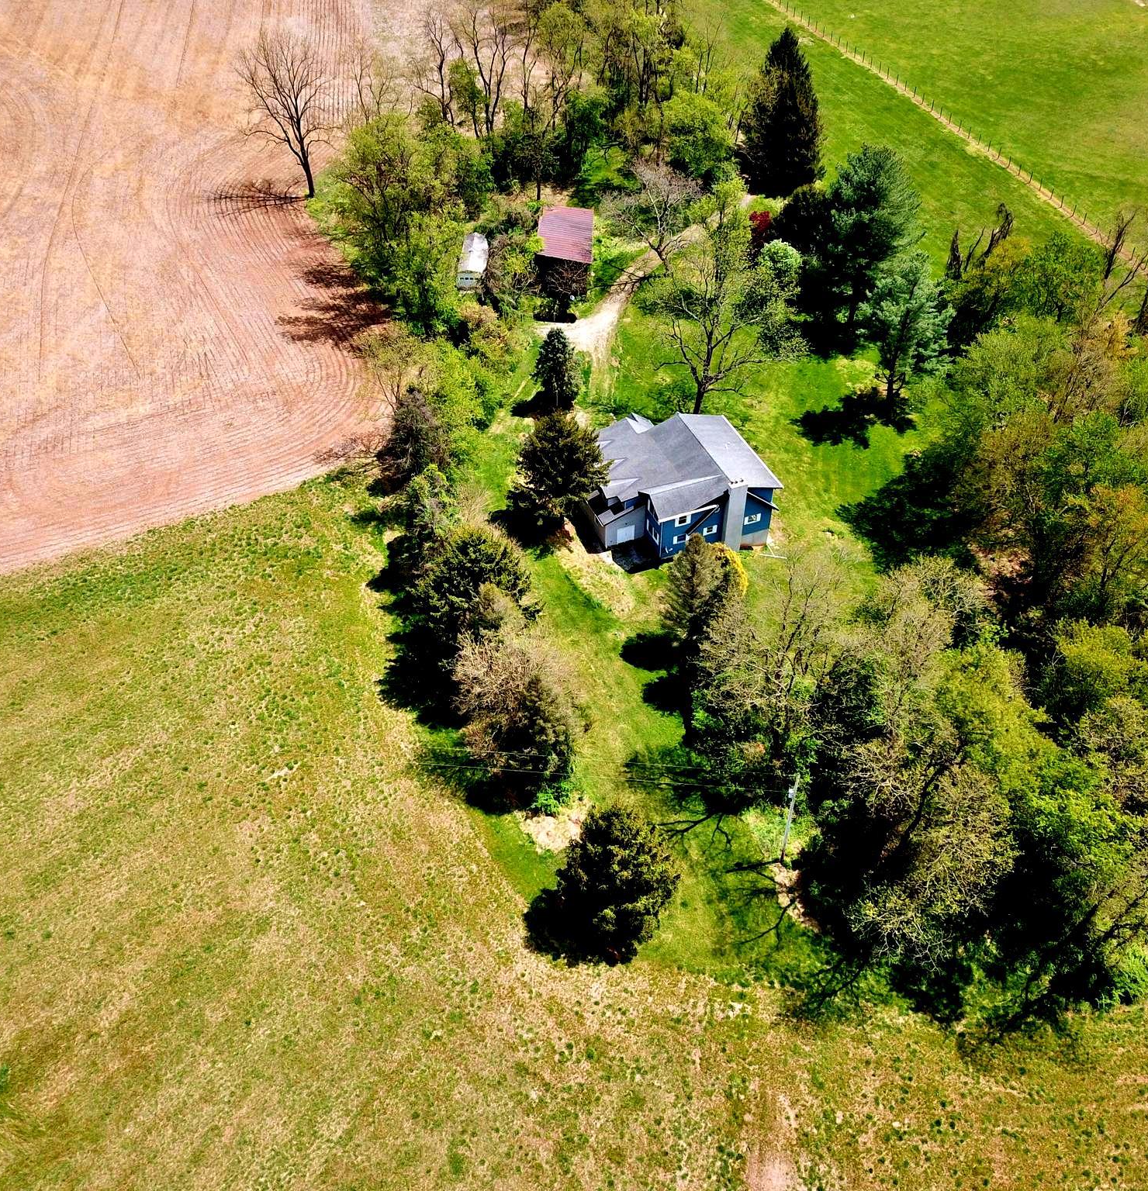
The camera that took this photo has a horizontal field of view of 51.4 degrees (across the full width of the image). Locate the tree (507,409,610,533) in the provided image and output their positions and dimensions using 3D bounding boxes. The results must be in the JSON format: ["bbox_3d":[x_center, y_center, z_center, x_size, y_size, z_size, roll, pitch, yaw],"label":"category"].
[{"bbox_3d":[-1.404,-13.839,124.233,9.800,12.790,9.800,0,43,0],"label":"tree"}]

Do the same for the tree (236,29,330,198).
[{"bbox_3d":[-38.263,-65.219,162.951,12.500,22.730,12.500,0,43,0],"label":"tree"}]

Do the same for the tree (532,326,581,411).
[{"bbox_3d":[-1.835,-26.130,137.532,5.600,10.630,5.600,0,43,0],"label":"tree"}]

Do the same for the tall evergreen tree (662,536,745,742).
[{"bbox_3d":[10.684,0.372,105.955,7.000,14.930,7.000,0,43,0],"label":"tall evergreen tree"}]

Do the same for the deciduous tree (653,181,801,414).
[{"bbox_3d":[14.271,-30.583,129.884,15.500,27.570,15.500,0,43,0],"label":"deciduous tree"}]

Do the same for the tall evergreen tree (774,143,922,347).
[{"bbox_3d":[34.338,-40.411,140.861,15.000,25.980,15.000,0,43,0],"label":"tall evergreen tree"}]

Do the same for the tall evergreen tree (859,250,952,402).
[{"bbox_3d":[37.271,-28.587,132.134,10.000,20.580,10.000,0,43,0],"label":"tall evergreen tree"}]

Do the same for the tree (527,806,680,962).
[{"bbox_3d":[2.842,19.061,85.151,9.200,12.970,9.200,0,43,0],"label":"tree"}]

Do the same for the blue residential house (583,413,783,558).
[{"bbox_3d":[10.280,-12.413,127.462,18.900,9.700,16.500,-15,45,-16],"label":"blue residential house"}]

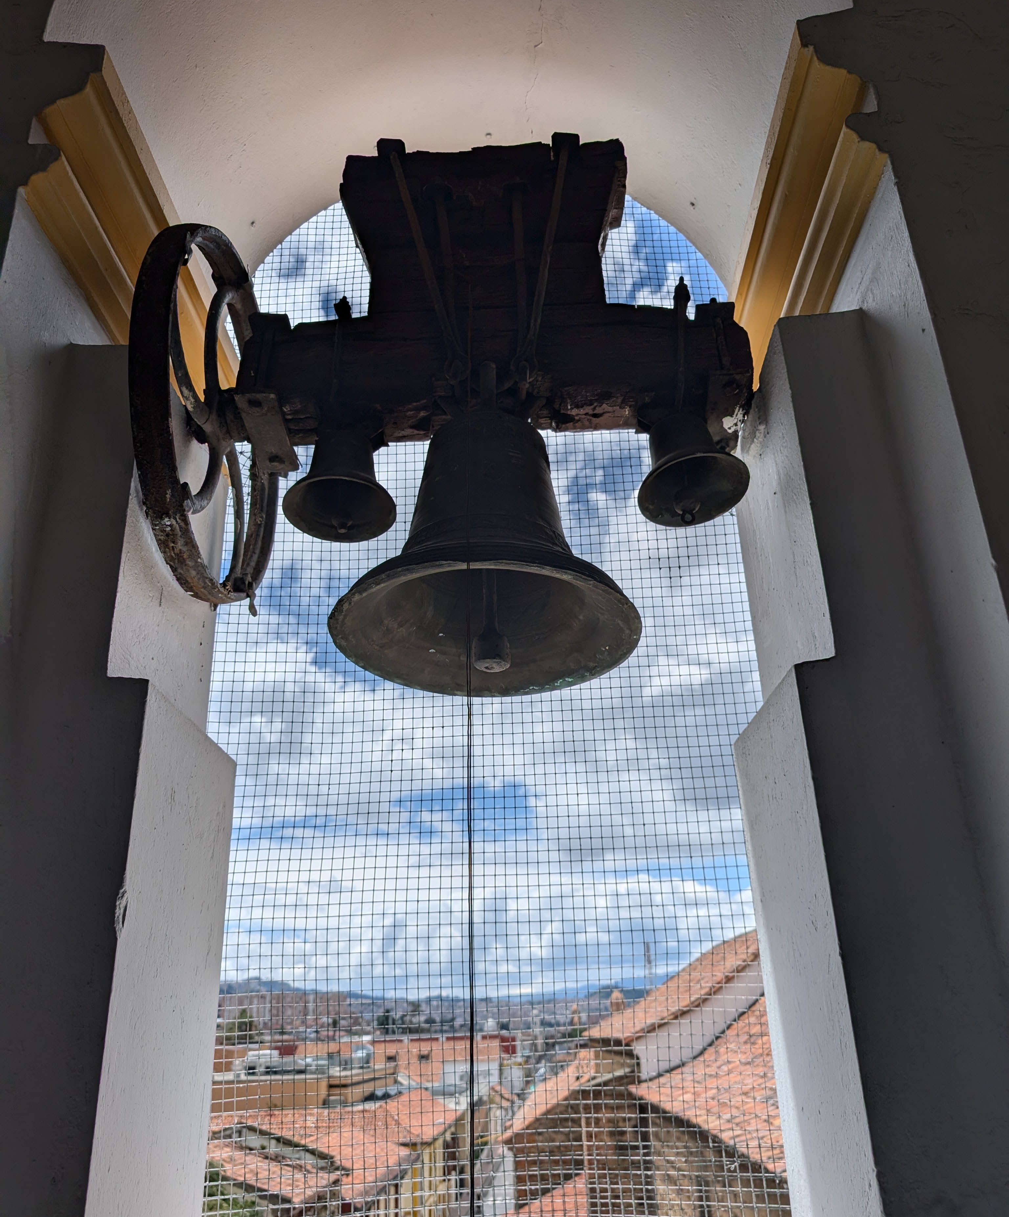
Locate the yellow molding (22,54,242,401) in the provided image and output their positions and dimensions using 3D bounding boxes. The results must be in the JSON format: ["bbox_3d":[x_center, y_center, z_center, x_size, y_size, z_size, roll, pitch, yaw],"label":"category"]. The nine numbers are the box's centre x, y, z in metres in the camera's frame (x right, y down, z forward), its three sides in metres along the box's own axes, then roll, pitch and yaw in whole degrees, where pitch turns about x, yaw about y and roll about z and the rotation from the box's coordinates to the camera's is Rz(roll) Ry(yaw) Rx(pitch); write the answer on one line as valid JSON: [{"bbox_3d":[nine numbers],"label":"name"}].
[{"bbox_3d":[-0.769,-0.655,2.095,0.107,0.336,1.024,-2,-23,0],"label":"yellow molding"}]

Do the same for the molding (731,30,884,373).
[{"bbox_3d":[0.611,-0.691,2.066,0.107,0.336,1.024,-3,-23,2],"label":"molding"}]

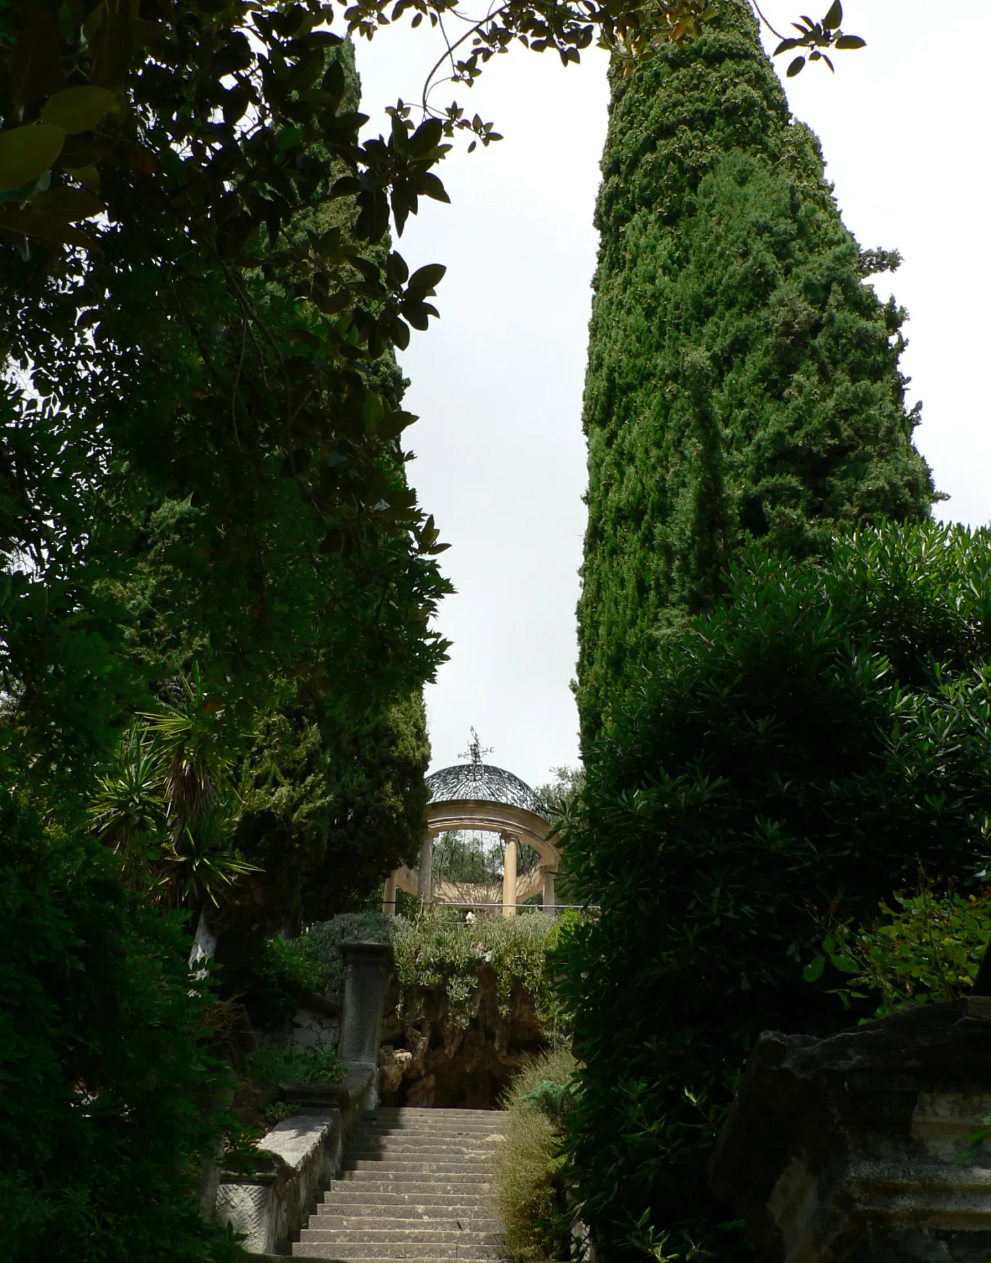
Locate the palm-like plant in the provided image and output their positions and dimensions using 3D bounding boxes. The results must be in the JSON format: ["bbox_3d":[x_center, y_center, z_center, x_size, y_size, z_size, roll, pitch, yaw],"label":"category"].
[{"bbox_3d":[-3.732,1.830,15.317,1.850,3.370,1.800,2,-38,0],"label":"palm-like plant"}]

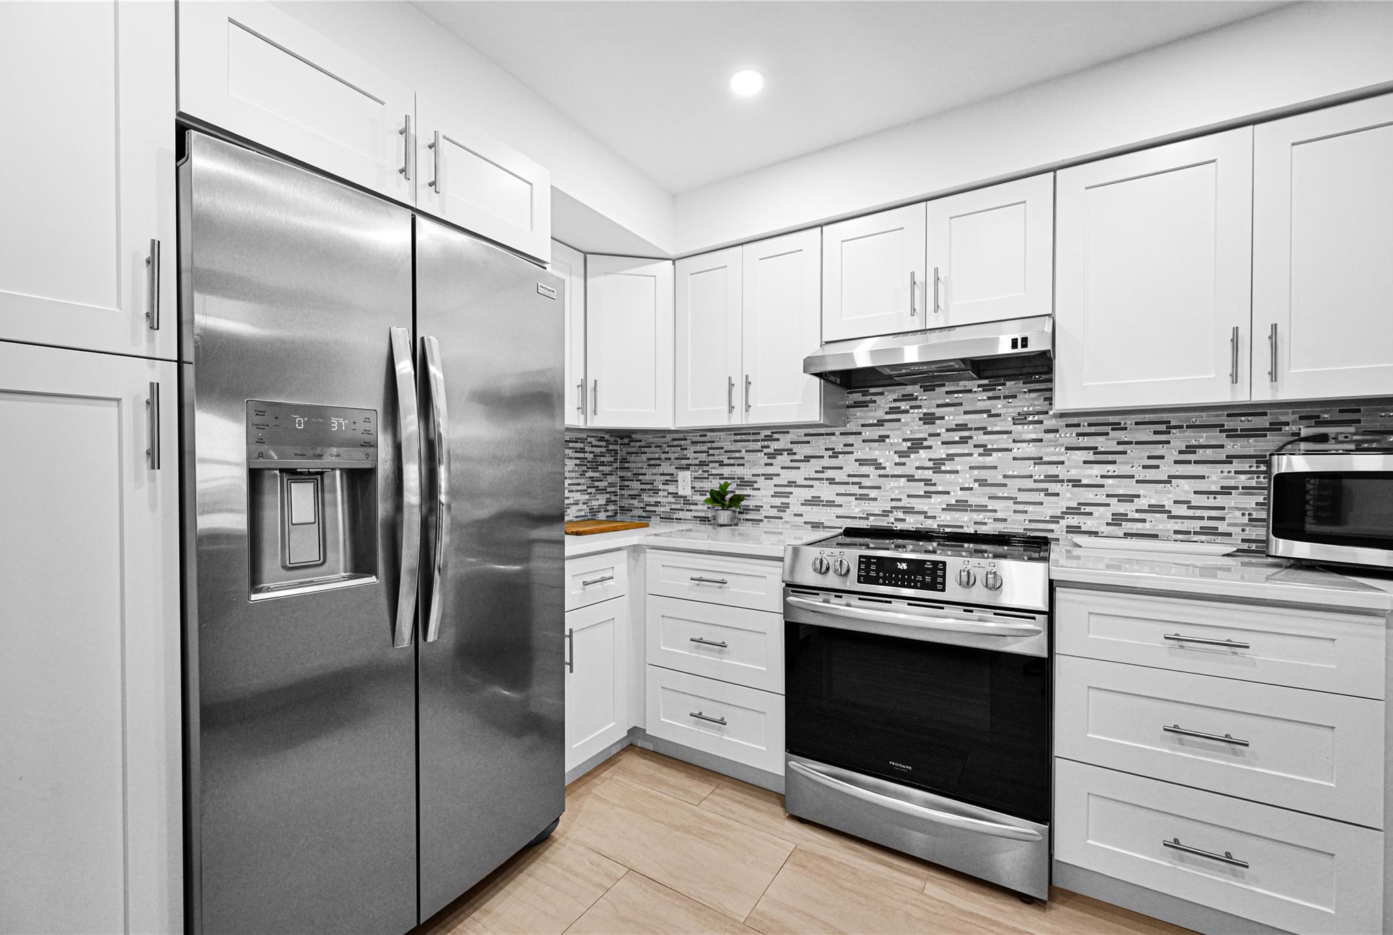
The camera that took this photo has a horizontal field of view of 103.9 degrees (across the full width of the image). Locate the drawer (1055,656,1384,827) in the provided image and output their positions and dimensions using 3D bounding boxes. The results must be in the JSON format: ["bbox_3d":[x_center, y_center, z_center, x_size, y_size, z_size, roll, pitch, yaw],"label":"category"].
[{"bbox_3d":[1.363,0.652,1.542,0.599,0.283,0.500,0,1,31],"label":"drawer"}]

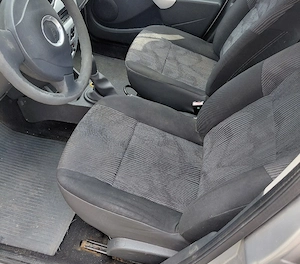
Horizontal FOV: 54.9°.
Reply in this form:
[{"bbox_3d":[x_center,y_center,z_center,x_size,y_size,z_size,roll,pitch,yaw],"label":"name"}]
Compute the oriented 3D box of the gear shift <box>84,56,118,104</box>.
[{"bbox_3d":[-0.226,-0.238,1.235,0.165,0.220,0.130,9,46,9],"label":"gear shift"}]

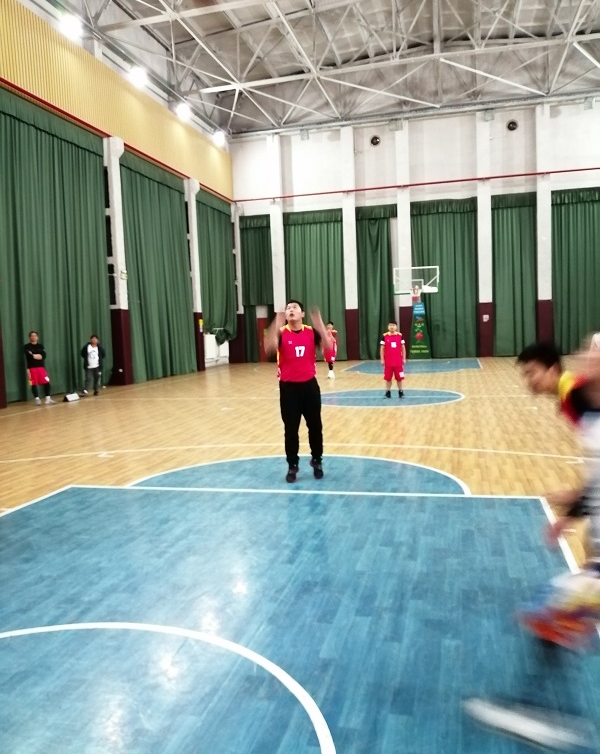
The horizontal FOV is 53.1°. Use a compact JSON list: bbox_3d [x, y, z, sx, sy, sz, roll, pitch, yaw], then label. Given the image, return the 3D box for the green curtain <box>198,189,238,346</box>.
[{"bbox_3d":[-3.899,-5.028,28.741,0.350,6.950,4.300,-1,5,15],"label":"green curtain"}]

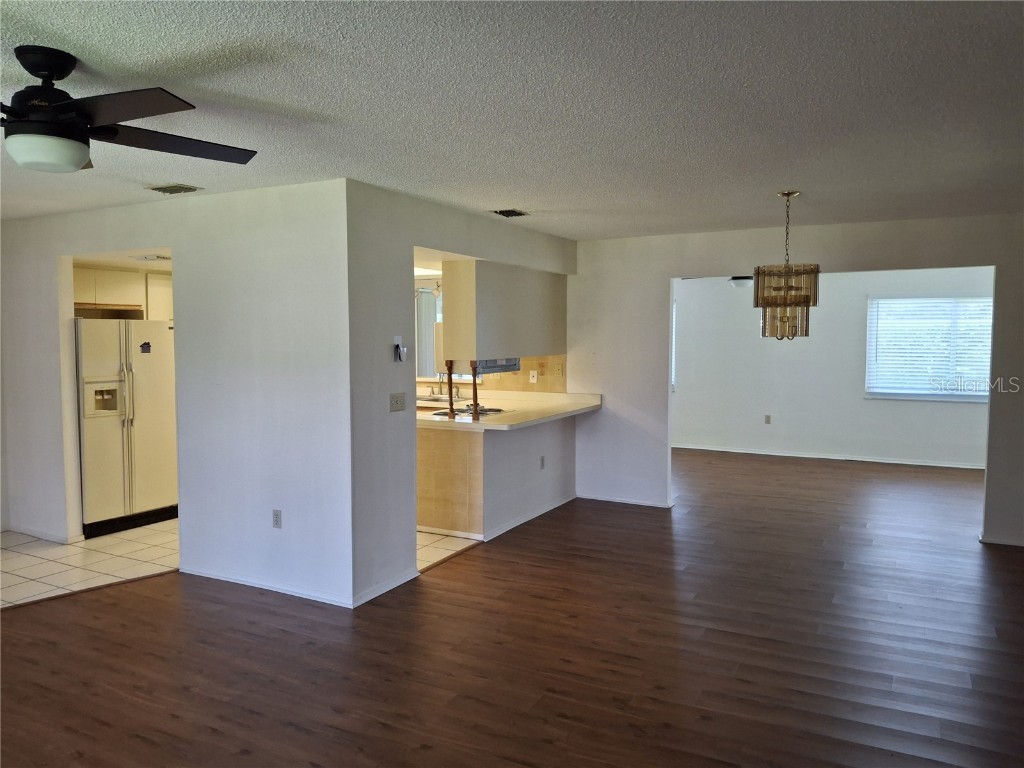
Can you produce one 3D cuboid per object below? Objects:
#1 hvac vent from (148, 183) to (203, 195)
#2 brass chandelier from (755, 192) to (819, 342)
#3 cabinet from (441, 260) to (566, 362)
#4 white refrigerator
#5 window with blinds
[{"bbox_3d":[-2.034,-1.167,4.454,0.310,0.025,0.189,2,4,27],"label":"hvac vent"},{"bbox_3d":[1.715,-0.730,4.625,0.417,0.908,0.417,2,4,27],"label":"brass chandelier"},{"bbox_3d":[0.000,-0.615,6.424,0.300,0.760,1.746,2,4,27],"label":"cabinet"},{"bbox_3d":[-3.404,0.318,6.187,0.765,1.701,0.876,2,4,27],"label":"white refrigerator"},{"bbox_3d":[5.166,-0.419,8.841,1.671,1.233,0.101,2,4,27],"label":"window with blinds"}]

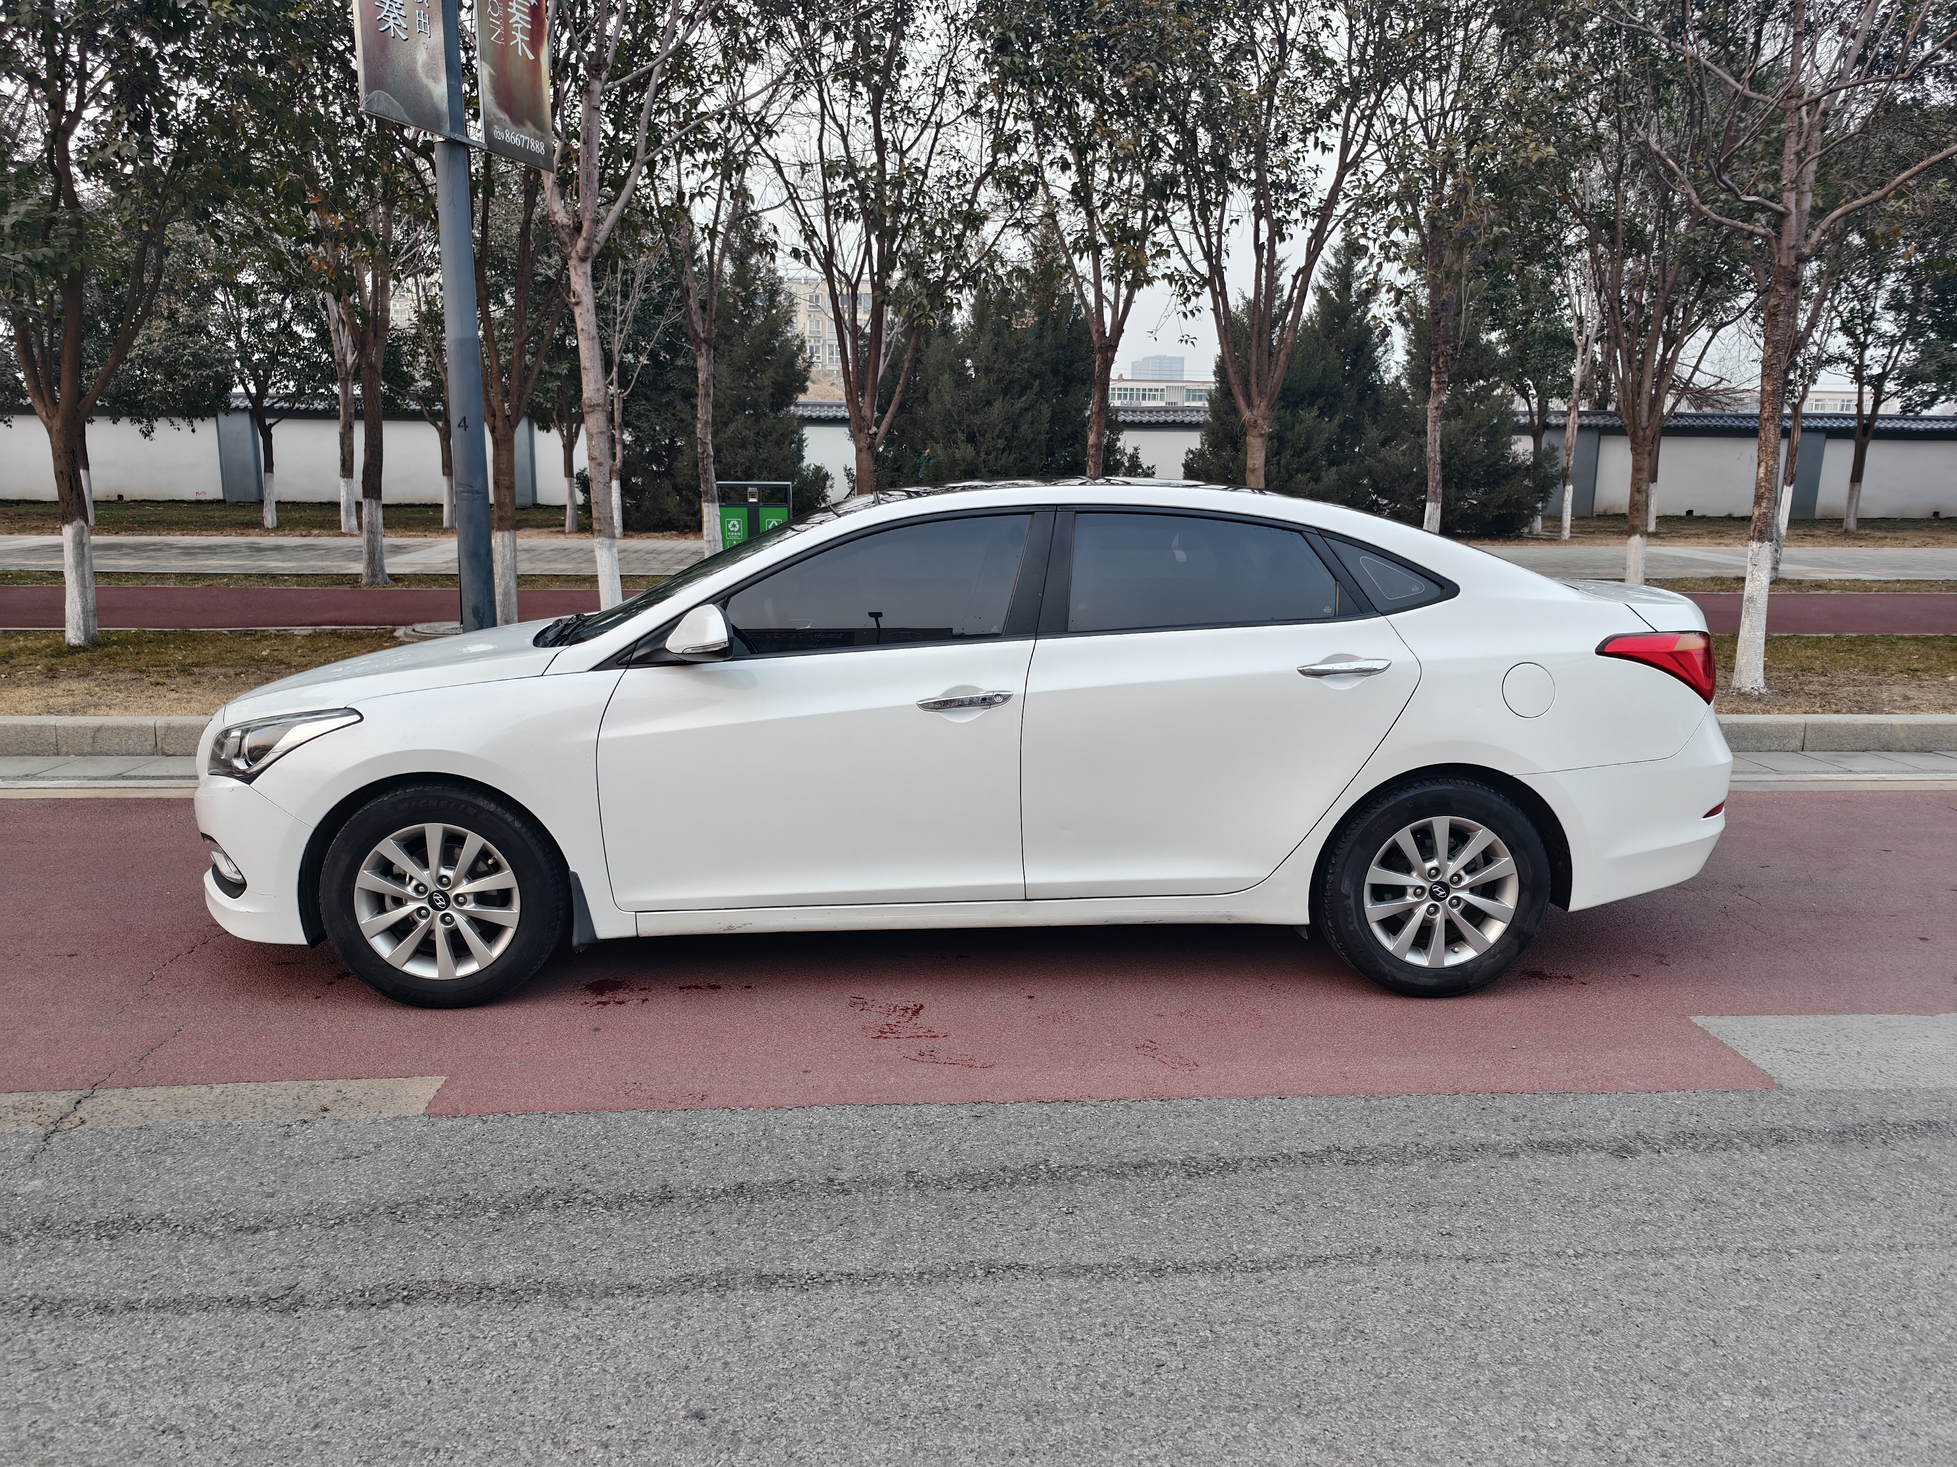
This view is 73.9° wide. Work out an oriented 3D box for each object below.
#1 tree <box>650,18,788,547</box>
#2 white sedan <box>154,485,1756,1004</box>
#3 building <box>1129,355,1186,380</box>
[{"bbox_3d":[-2.428,-3.973,12.384,1.250,5.180,1.250,0,12,-3],"label":"tree"},{"bbox_3d":[-0.081,-0.130,4.360,4.710,1.460,1.830,0,12,-3],"label":"white sedan"},{"bbox_3d":[127.900,-235.554,929.528,37.900,68.200,25.000,0,12,-3],"label":"building"}]

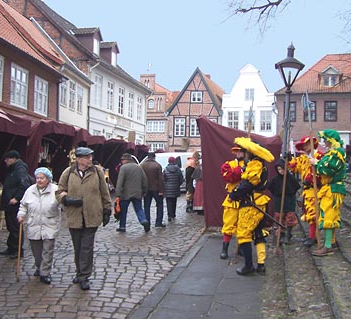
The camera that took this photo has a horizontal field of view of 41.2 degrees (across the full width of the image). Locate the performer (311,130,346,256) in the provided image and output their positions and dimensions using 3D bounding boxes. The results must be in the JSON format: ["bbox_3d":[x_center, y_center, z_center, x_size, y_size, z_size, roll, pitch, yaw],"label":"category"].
[{"bbox_3d":[2.244,0.495,6.800,0.470,1.840,0.560,0,0,19],"label":"performer"}]

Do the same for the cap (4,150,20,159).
[{"bbox_3d":[-2.713,-0.083,7.720,0.260,0.135,0.200,0,0,-20],"label":"cap"}]

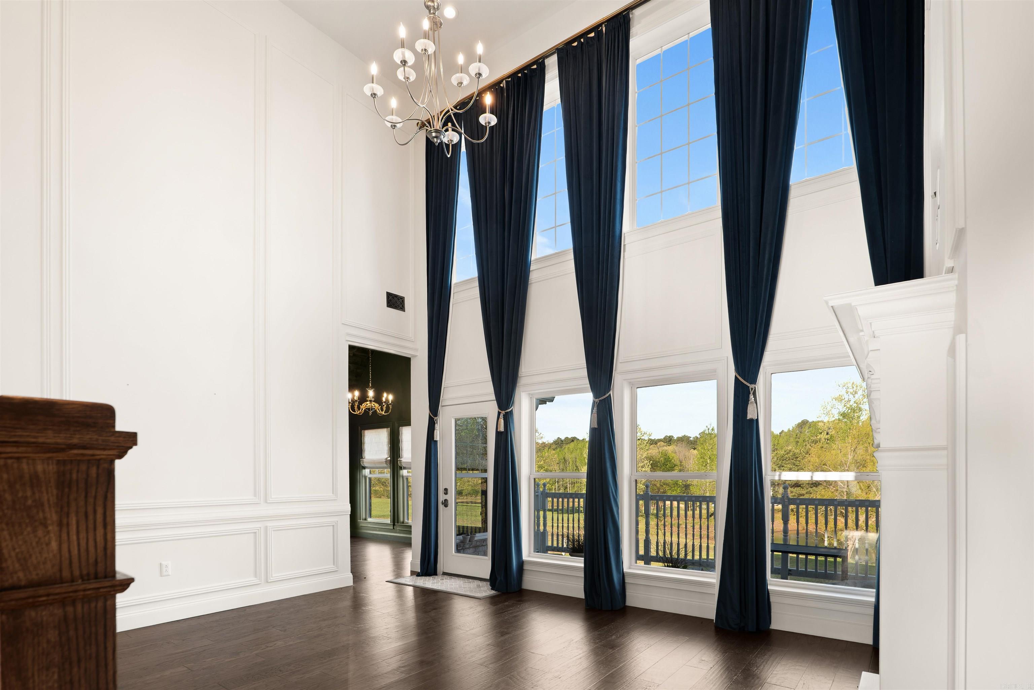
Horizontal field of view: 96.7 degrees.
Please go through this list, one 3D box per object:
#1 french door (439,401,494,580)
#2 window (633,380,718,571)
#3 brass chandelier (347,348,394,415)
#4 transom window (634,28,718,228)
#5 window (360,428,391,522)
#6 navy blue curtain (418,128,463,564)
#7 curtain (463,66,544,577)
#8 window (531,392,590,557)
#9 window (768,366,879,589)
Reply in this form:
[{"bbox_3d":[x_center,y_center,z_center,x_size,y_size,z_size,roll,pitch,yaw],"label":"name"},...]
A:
[{"bbox_3d":[-0.548,1.696,5.418,0.900,2.050,0.090,-3,-6,34],"label":"french door"},{"bbox_3d":[1.438,1.202,4.205,0.750,1.670,0.110,-3,-6,34],"label":"window"},{"bbox_3d":[-2.132,0.542,6.700,0.660,0.970,0.660,-3,-6,34],"label":"brass chandelier"},{"bbox_3d":[1.510,-2.043,4.393,0.760,1.620,0.110,-3,-6,34],"label":"transom window"},{"bbox_3d":[-2.502,2.289,8.085,0.800,1.670,0.120,-3,-6,34],"label":"window"},{"bbox_3d":[-0.916,0.019,5.516,0.600,5.300,0.220,-3,-6,34],"label":"navy blue curtain"},{"bbox_3d":[-0.146,-0.106,5.040,0.980,5.400,0.240,-3,-6,34],"label":"curtain"},{"bbox_3d":[0.477,1.364,4.801,0.750,1.670,0.110,-3,-6,34],"label":"window"},{"bbox_3d":[2.409,1.035,3.620,0.750,1.670,0.110,-3,-6,34],"label":"window"}]

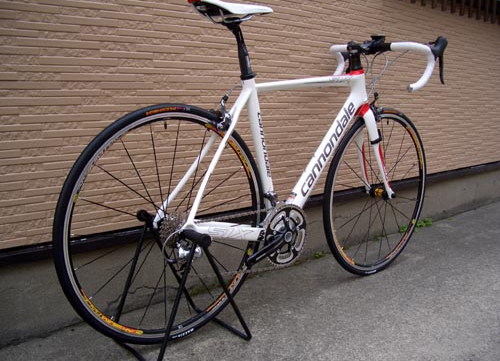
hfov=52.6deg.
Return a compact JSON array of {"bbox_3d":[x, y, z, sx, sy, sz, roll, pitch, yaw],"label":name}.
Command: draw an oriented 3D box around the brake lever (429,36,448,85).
[{"bbox_3d":[0.673,-0.430,1.807,0.105,0.168,0.048,-8,13,-41],"label":"brake lever"}]

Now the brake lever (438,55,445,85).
[{"bbox_3d":[0.692,-0.397,1.826,0.026,0.108,0.018,-8,13,-41],"label":"brake lever"}]

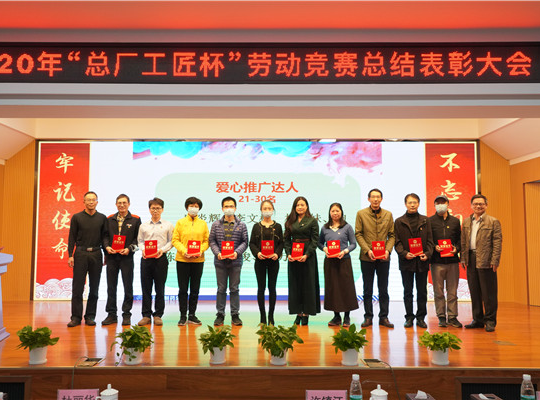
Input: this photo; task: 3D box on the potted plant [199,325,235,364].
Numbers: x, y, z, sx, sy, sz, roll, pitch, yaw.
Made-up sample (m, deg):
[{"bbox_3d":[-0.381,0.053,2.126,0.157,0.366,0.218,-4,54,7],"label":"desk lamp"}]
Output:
[{"bbox_3d":[-0.490,1.363,4.421,0.360,0.338,0.360,0,-4,0],"label":"potted plant"}]

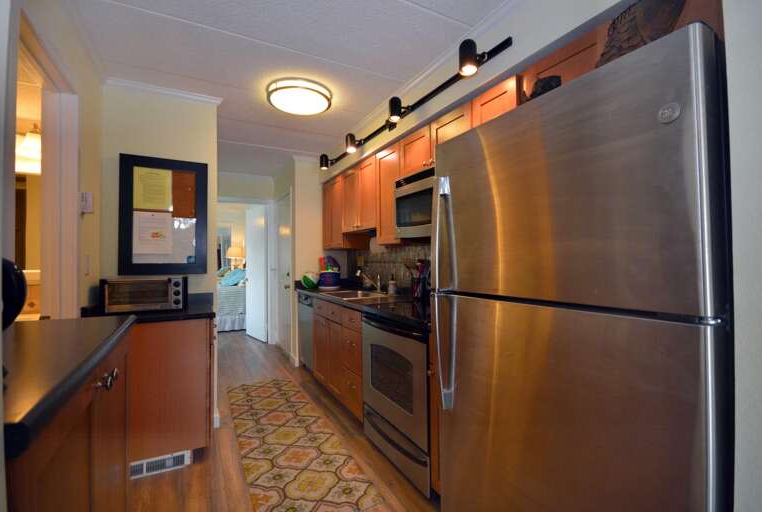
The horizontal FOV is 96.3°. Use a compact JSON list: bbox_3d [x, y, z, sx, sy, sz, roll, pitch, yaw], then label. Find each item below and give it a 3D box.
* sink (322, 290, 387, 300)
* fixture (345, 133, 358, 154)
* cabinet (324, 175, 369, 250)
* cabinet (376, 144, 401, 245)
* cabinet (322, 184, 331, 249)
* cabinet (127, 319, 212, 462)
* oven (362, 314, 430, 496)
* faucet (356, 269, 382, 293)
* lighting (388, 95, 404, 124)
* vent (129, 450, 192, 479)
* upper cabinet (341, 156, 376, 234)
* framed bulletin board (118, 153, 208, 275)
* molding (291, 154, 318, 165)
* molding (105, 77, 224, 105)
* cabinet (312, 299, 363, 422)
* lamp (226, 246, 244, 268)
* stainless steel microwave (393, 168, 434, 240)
[{"bbox_3d":[-0.259,0.450,3.205,0.470,0.182,0.645,0,-1,-28],"label":"sink"},{"bbox_3d":[-0.257,-0.981,2.977,0.095,0.170,0.085,0,-1,-28],"label":"fixture"},{"bbox_3d":[-0.394,-0.471,3.857,0.330,0.780,0.580,0,0,-29],"label":"cabinet"},{"bbox_3d":[0.191,-0.477,2.809,0.316,0.762,0.381,0,-1,-28],"label":"cabinet"},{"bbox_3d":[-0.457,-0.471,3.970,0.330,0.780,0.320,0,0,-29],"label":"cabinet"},{"bbox_3d":[-1.423,0.793,2.177,0.605,0.786,0.402,0,-1,-28],"label":"cabinet"},{"bbox_3d":[0.330,0.820,2.234,0.660,0.890,0.756,0,0,-29],"label":"oven"},{"bbox_3d":[-0.117,0.251,3.269,0.260,0.220,0.070,0,-1,-28],"label":"faucet"},{"bbox_3d":[0.096,-0.950,2.215,0.085,0.165,0.080,0,0,-29],"label":"lighting"},{"bbox_3d":[-1.291,1.224,2.006,0.300,0.092,0.025,0,0,-29],"label":"vent"},{"bbox_3d":[-0.081,-0.548,3.312,0.316,0.610,0.762,0,-1,-28],"label":"upper cabinet"},{"bbox_3d":[-1.492,-0.270,2.364,0.520,0.800,0.030,0,0,-29],"label":"framed bulletin board"},{"bbox_3d":[-0.878,-1.128,4.002,0.325,0.065,0.055,0,-1,-28],"label":"molding"},{"bbox_3d":[-1.498,-1.143,2.422,0.693,0.058,0.055,0,-1,-28],"label":"molding"},{"bbox_3d":[-0.123,0.788,3.059,0.610,0.771,1.143,0,-1,-28],"label":"cabinet"},{"bbox_3d":[-3.051,0.112,7.171,0.380,0.560,0.380,0,0,-29],"label":"lamp"},{"bbox_3d":[0.458,-0.335,2.304,0.390,0.420,0.755,0,0,-29],"label":"stainless steel microwave"}]

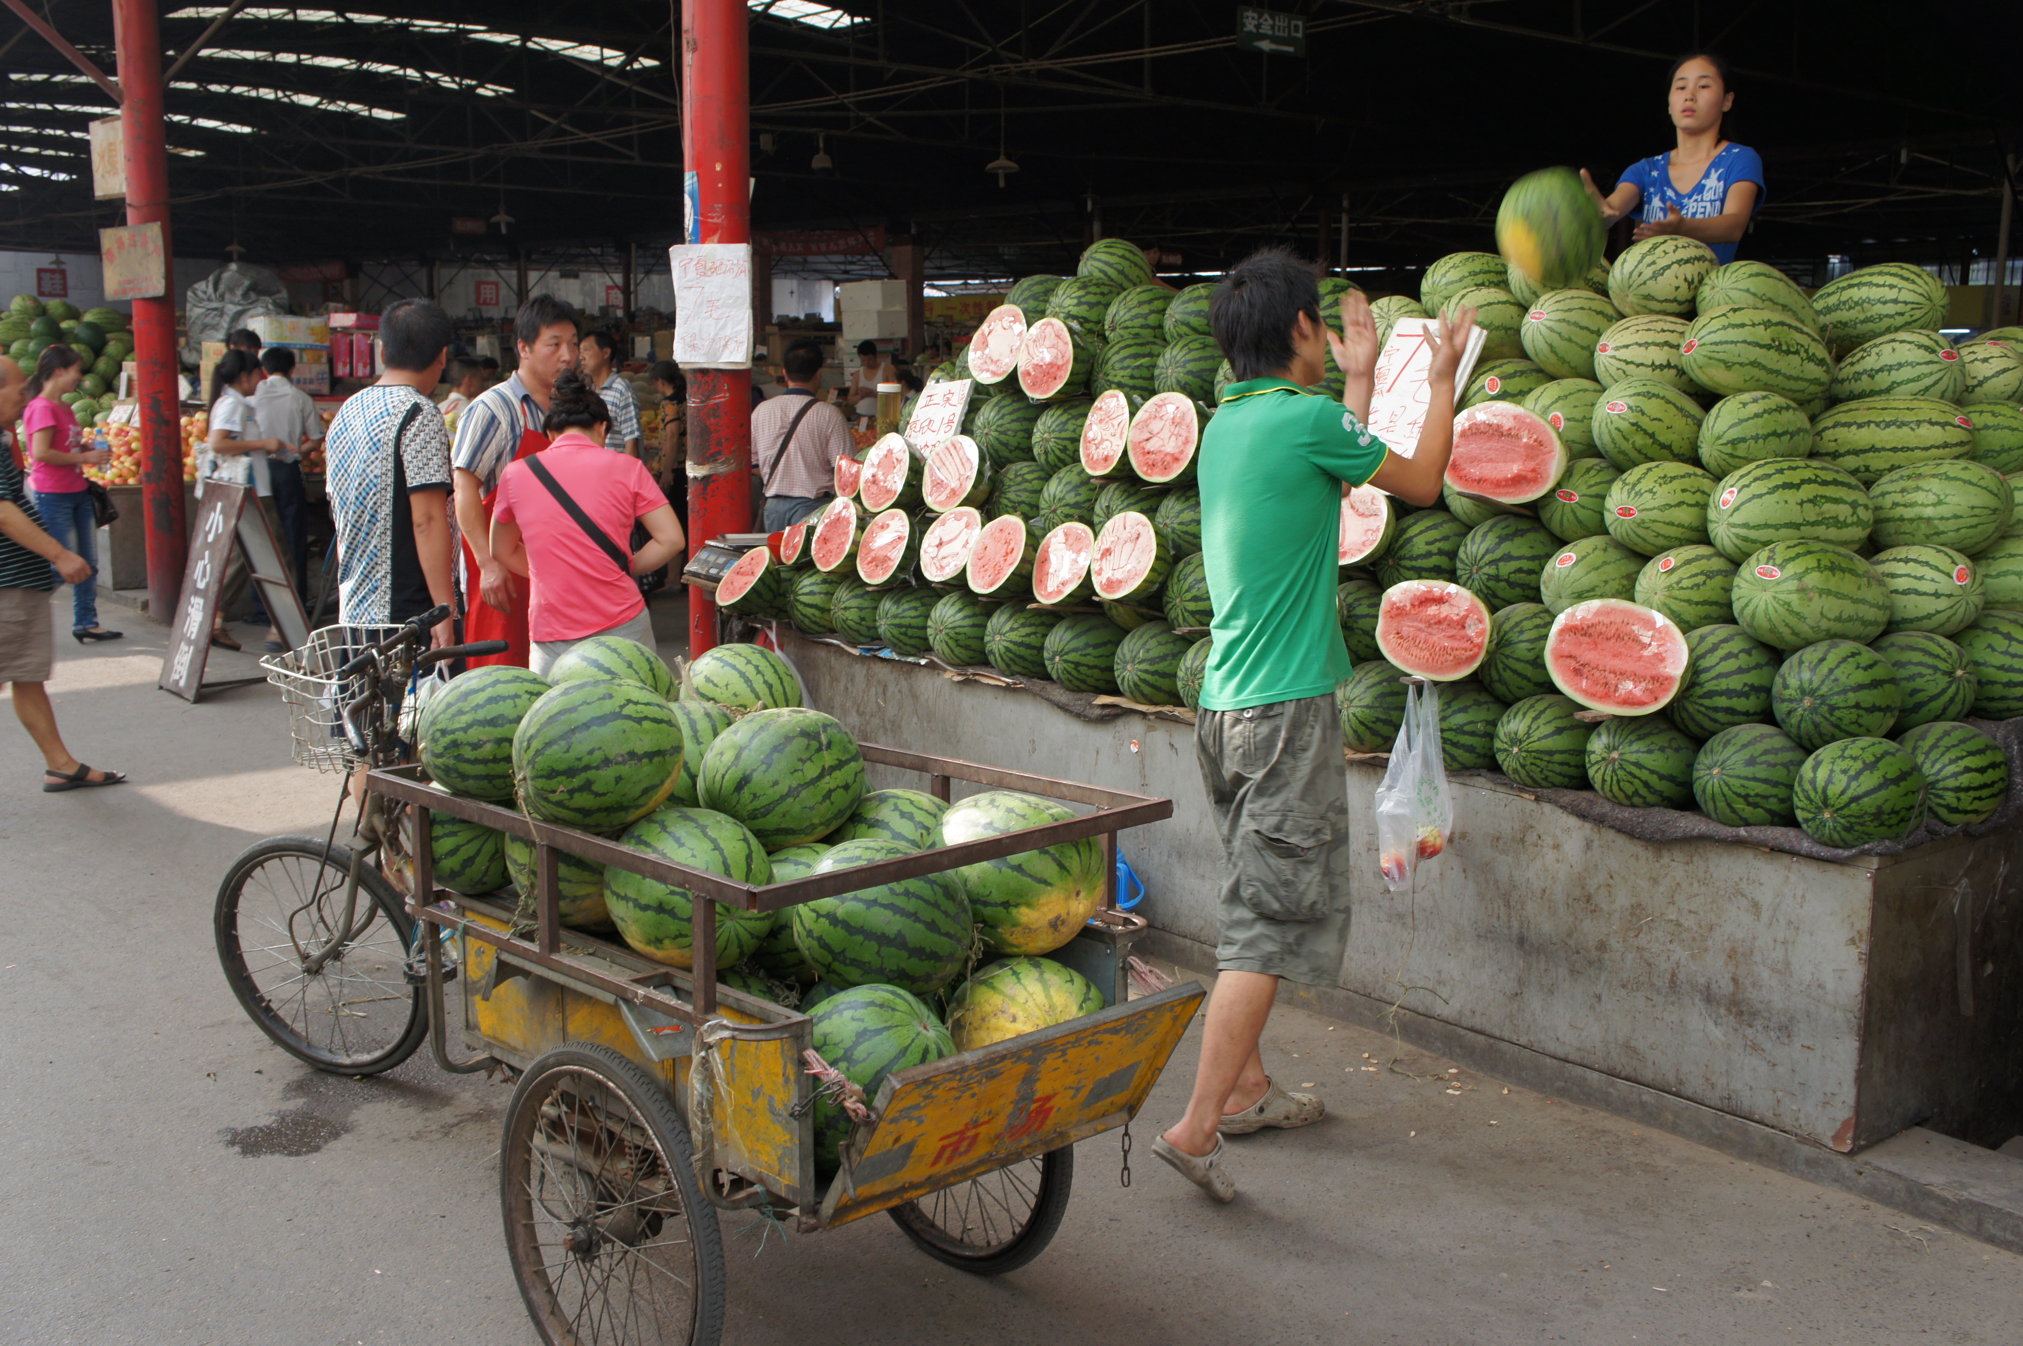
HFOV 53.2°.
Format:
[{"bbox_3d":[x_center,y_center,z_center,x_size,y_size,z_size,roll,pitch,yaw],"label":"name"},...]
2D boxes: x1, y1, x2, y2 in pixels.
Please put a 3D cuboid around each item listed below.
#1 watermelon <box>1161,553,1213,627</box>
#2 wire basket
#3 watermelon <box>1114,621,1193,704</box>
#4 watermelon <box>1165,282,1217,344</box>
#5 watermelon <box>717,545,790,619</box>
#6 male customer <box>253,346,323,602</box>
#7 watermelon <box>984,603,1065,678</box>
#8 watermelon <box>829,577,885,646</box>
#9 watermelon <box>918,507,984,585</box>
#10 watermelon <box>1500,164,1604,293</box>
[{"bbox_3d":[0.508,-0.217,5.300,0.245,0.210,0.210,-6,11,-39],"label":"watermelon"},{"bbox_3d":[-1.447,0.052,4.330,0.220,0.220,0.300,5,22,25],"label":"wire basket"},{"bbox_3d":[0.384,-0.031,5.340,0.259,0.225,0.225,-6,11,-39],"label":"watermelon"},{"bbox_3d":[0.546,-1.022,5.800,0.245,0.215,0.215,-6,11,-39],"label":"watermelon"},{"bbox_3d":[-0.856,-0.292,6.856,0.140,0.250,0.250,34,-12,-35],"label":"watermelon"},{"bbox_3d":[-4.123,-1.115,11.605,0.500,1.600,0.420,-1,9,-11],"label":"male customer"},{"bbox_3d":[0.038,-0.092,5.772,0.240,0.215,0.215,-7,12,-40],"label":"watermelon"},{"bbox_3d":[-0.464,-0.196,6.342,0.240,0.215,0.215,-7,12,-40],"label":"watermelon"},{"bbox_3d":[-0.134,-0.365,6.172,0.140,0.250,0.250,25,-9,-41],"label":"watermelon"},{"bbox_3d":[1.297,-1.065,4.850,0.255,0.280,0.255,-6,11,-39],"label":"watermelon"}]

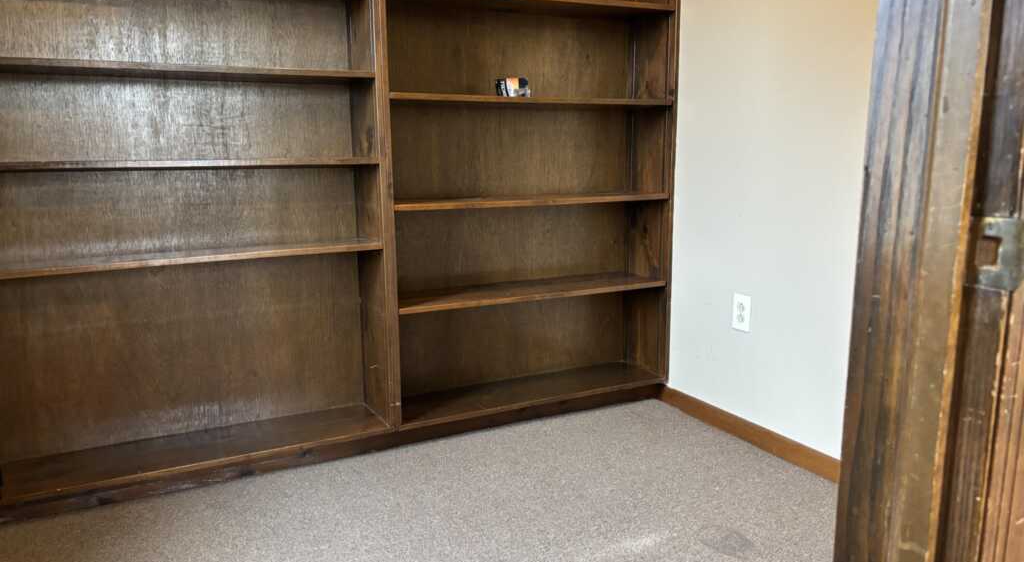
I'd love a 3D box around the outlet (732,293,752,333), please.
[{"bbox_3d":[0.720,0.100,2.415,0.007,0.115,0.070,-6,11,-27],"label":"outlet"}]

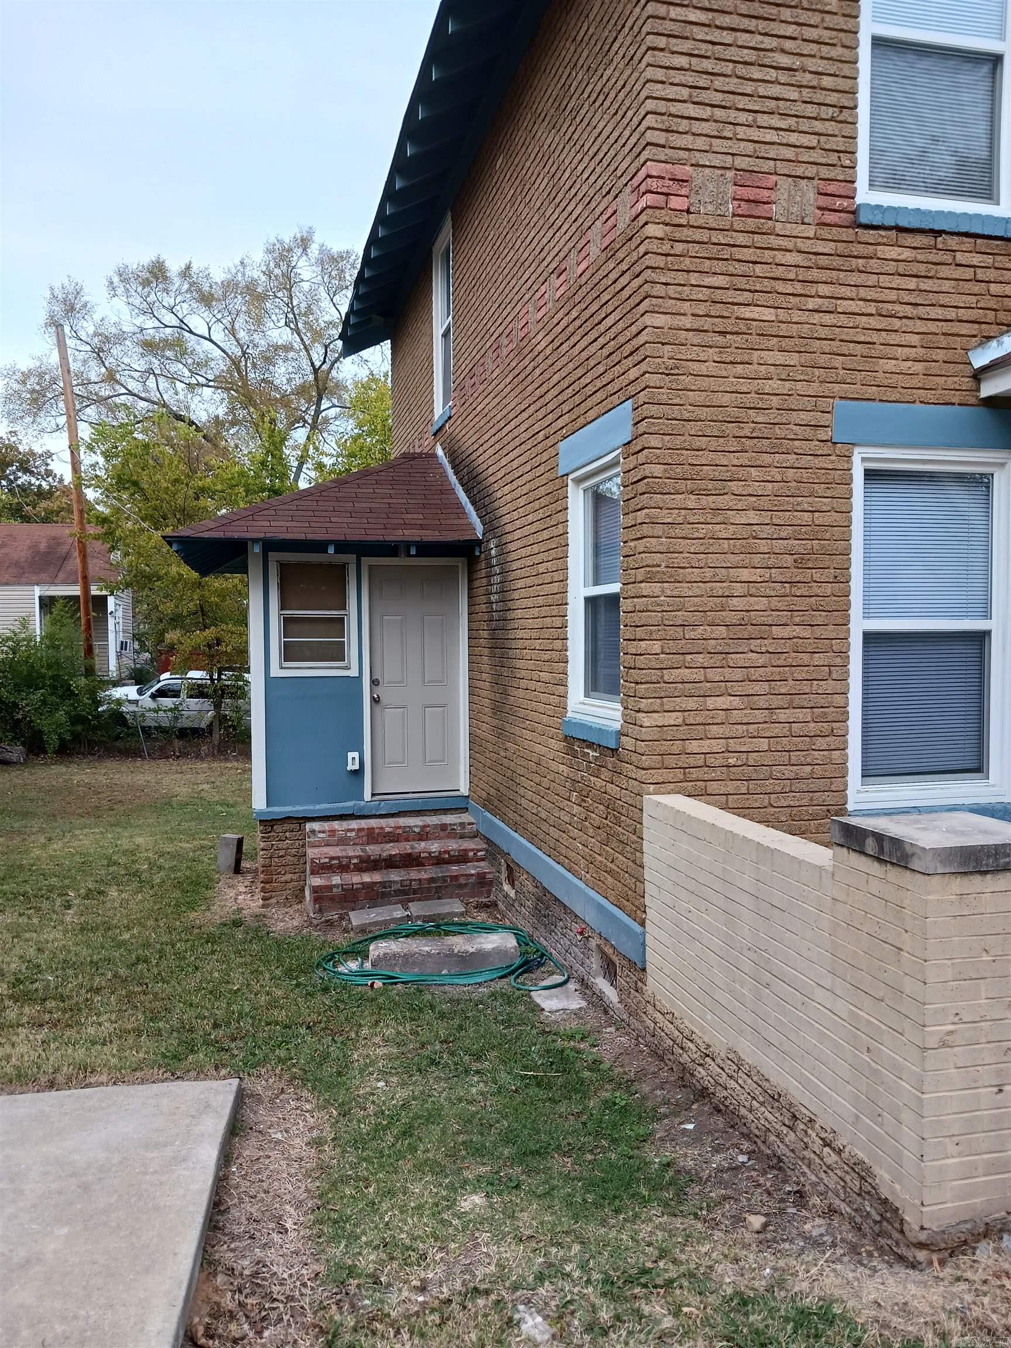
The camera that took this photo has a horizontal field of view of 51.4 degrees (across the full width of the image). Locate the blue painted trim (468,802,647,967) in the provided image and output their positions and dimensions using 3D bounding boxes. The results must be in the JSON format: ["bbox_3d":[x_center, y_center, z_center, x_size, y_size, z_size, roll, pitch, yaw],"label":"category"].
[{"bbox_3d":[0.186,1.270,7.225,0.064,0.181,4.253,-1,2,-14],"label":"blue painted trim"}]

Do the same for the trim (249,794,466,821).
[{"bbox_3d":[-1.198,1.136,8.924,1.816,0.117,0.060,-1,2,-13],"label":"trim"}]

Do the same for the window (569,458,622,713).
[{"bbox_3d":[0.544,-0.446,5.874,0.108,1.392,0.921,-1,2,-14],"label":"window"}]

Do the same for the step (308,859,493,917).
[{"bbox_3d":[-0.793,1.647,8.129,1.378,0.222,0.300,-1,2,-13],"label":"step"}]

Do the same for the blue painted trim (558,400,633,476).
[{"bbox_3d":[0.513,-1.286,5.847,0.083,0.201,1.264,-1,2,-14],"label":"blue painted trim"}]

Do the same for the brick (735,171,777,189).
[{"bbox_3d":[1.186,-2.366,5.085,0.214,0.062,0.090,-1,2,-13],"label":"brick"}]

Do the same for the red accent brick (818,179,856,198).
[{"bbox_3d":[1.611,-2.369,5.187,0.208,0.063,0.090,-1,2,-13],"label":"red accent brick"}]

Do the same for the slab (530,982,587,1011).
[{"bbox_3d":[0.285,1.726,5.594,0.284,0.054,0.421,-1,2,-14],"label":"slab"}]

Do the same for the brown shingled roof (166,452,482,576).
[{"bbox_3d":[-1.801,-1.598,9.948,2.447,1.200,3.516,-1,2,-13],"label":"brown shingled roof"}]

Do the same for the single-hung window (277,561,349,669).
[{"bbox_3d":[-1.607,-0.489,8.809,0.593,0.899,0.080,-1,2,-13],"label":"single-hung window"}]

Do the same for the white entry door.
[{"bbox_3d":[-0.767,0.049,9.211,0.804,2.029,0.049,-1,2,-14],"label":"white entry door"}]

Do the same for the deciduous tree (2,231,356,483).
[{"bbox_3d":[-11.961,-7.875,39.710,14.400,17.800,13.600,-1,2,-14],"label":"deciduous tree"}]

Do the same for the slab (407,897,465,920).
[{"bbox_3d":[-0.513,1.754,7.783,0.412,0.064,0.343,-1,2,-16],"label":"slab"}]

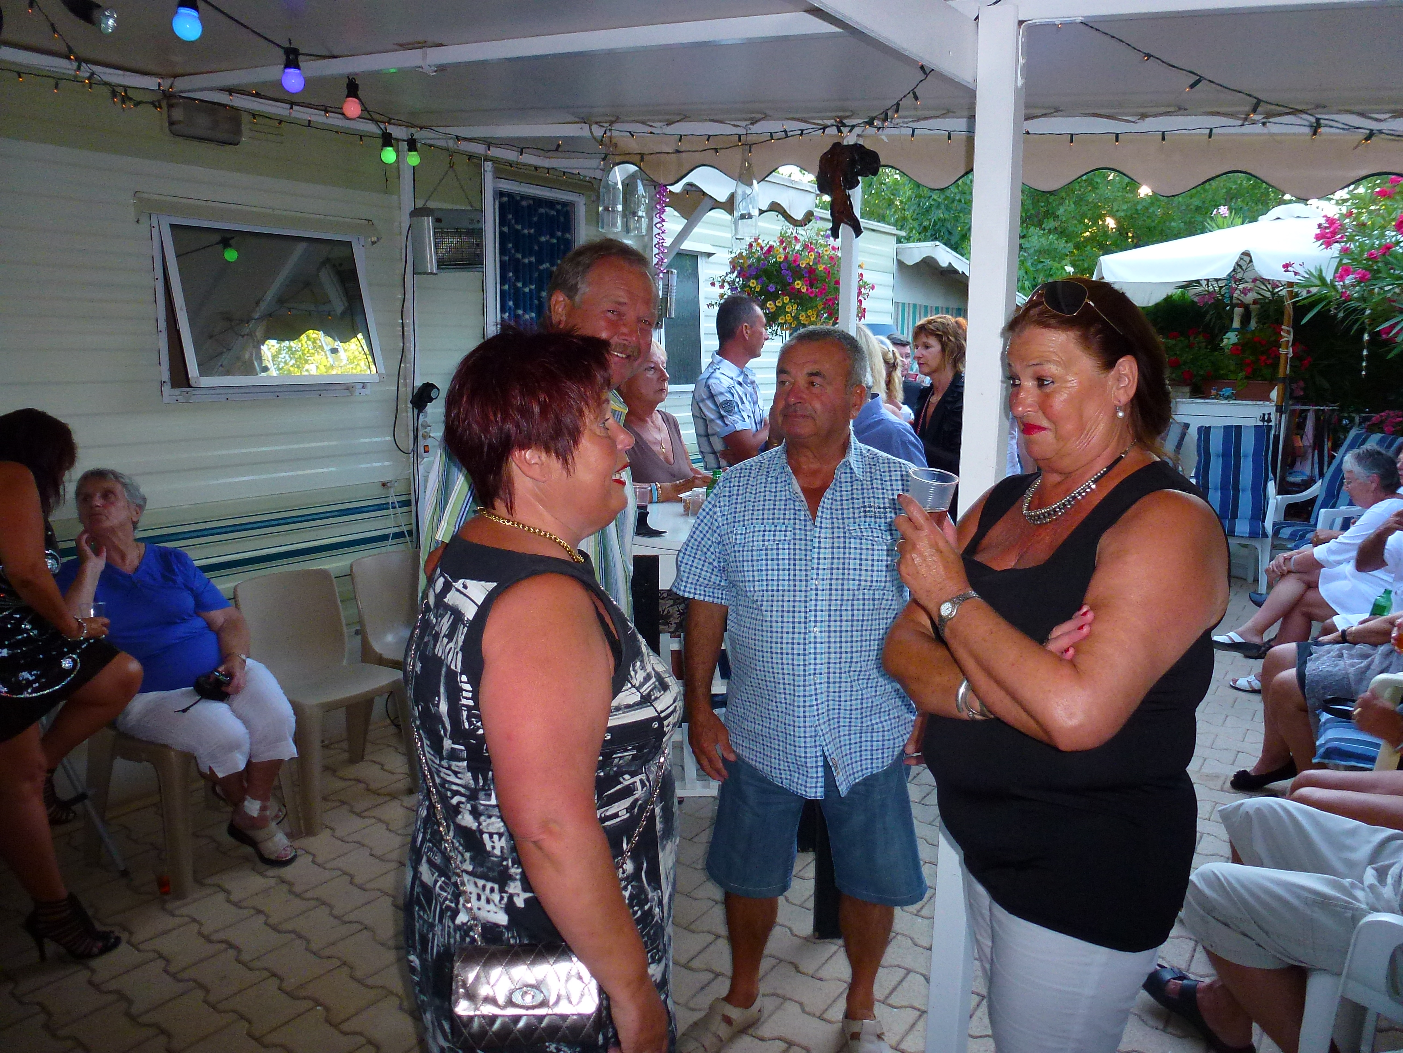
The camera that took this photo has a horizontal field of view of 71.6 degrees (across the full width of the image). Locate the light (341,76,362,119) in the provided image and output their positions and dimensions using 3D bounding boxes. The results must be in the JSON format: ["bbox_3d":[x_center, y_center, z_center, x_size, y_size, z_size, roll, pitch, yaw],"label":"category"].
[{"bbox_3d":[-1.009,-1.232,2.800,0.053,0.122,0.053,7,12,35],"label":"light"}]

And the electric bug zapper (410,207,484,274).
[{"bbox_3d":[-1.008,-1.157,3.951,0.088,0.255,0.345,9,16,32],"label":"electric bug zapper"}]

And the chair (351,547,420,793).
[{"bbox_3d":[-1.066,0.526,3.800,0.520,0.800,0.480,7,12,35],"label":"chair"}]

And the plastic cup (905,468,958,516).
[{"bbox_3d":[0.333,-0.034,1.420,0.073,0.085,0.073,7,21,-3],"label":"plastic cup"}]

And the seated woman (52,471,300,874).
[{"bbox_3d":[-1.567,0.439,2.970,0.600,1.250,0.580,6,11,29],"label":"seated woman"}]

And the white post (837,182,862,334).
[{"bbox_3d":[0.664,-0.420,4.525,0.060,2.440,0.060,7,12,35],"label":"white post"}]

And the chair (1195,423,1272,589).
[{"bbox_3d":[3.603,-0.150,6.731,0.580,1.100,0.660,4,10,18],"label":"chair"}]

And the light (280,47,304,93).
[{"bbox_3d":[-0.934,-1.039,2.220,0.053,0.108,0.053,7,12,35],"label":"light"}]

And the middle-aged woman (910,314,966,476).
[{"bbox_3d":[1.069,-0.070,4.399,0.360,1.730,0.500,-7,12,-36],"label":"middle-aged woman"}]

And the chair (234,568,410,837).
[{"bbox_3d":[-1.334,0.589,3.432,0.520,0.800,0.480,7,12,35],"label":"chair"}]

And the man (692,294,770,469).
[{"bbox_3d":[0.118,-0.034,4.055,0.400,1.800,0.520,2,10,8],"label":"man"}]

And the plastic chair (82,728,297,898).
[{"bbox_3d":[-1.589,0.650,3.066,0.520,0.800,0.480,7,12,35],"label":"plastic chair"}]

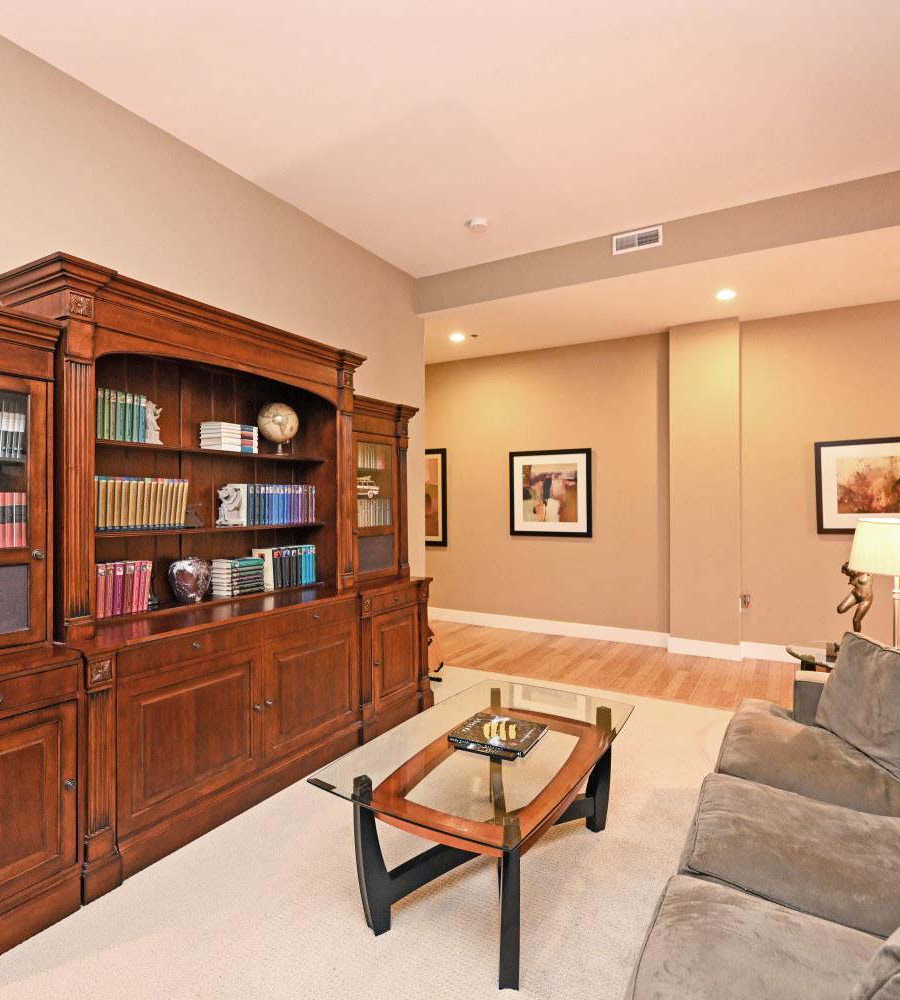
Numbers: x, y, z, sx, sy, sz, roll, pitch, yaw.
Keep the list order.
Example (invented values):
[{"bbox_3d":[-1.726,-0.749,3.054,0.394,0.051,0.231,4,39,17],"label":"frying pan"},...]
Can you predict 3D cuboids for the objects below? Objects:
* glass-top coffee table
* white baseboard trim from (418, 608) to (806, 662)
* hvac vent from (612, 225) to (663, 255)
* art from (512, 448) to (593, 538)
[{"bbox_3d":[0.175,1.103,2.099,0.716,0.494,1.195,0,0,30],"label":"glass-top coffee table"},{"bbox_3d":[1.357,1.281,5.544,3.780,0.142,0.120,0,0,30],"label":"white baseboard trim"},{"bbox_3d":[1.266,-1.756,3.946,0.327,0.138,0.025,0,0,30],"label":"hvac vent"},{"bbox_3d":[0.981,-0.064,5.769,0.851,0.853,0.030,0,0,30],"label":"art"}]

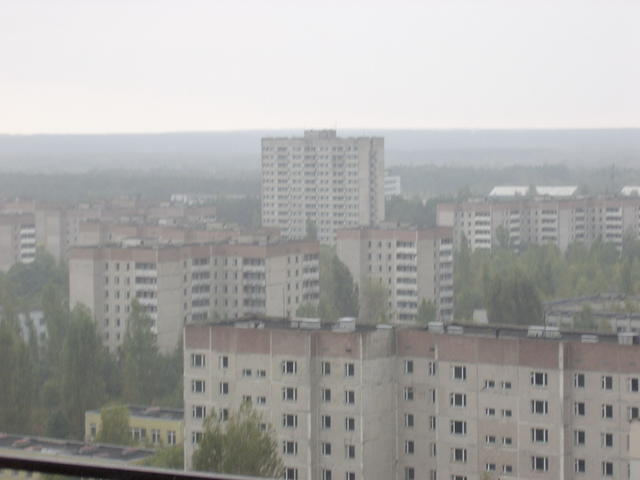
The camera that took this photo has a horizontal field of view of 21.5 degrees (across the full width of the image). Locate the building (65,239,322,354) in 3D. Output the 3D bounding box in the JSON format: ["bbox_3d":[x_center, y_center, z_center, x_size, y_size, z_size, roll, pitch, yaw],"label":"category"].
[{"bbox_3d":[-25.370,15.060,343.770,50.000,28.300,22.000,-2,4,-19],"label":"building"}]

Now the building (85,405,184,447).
[{"bbox_3d":[-27.140,30.820,264.640,17.500,7.500,10.500,2,4,28],"label":"building"}]

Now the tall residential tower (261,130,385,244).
[{"bbox_3d":[0.890,-12.970,588.450,38.000,51.000,19.000,2,4,28],"label":"tall residential tower"}]

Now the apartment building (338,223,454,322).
[{"bbox_3d":[17.700,11.410,392.660,20.500,28.300,18.000,2,4,29],"label":"apartment building"}]

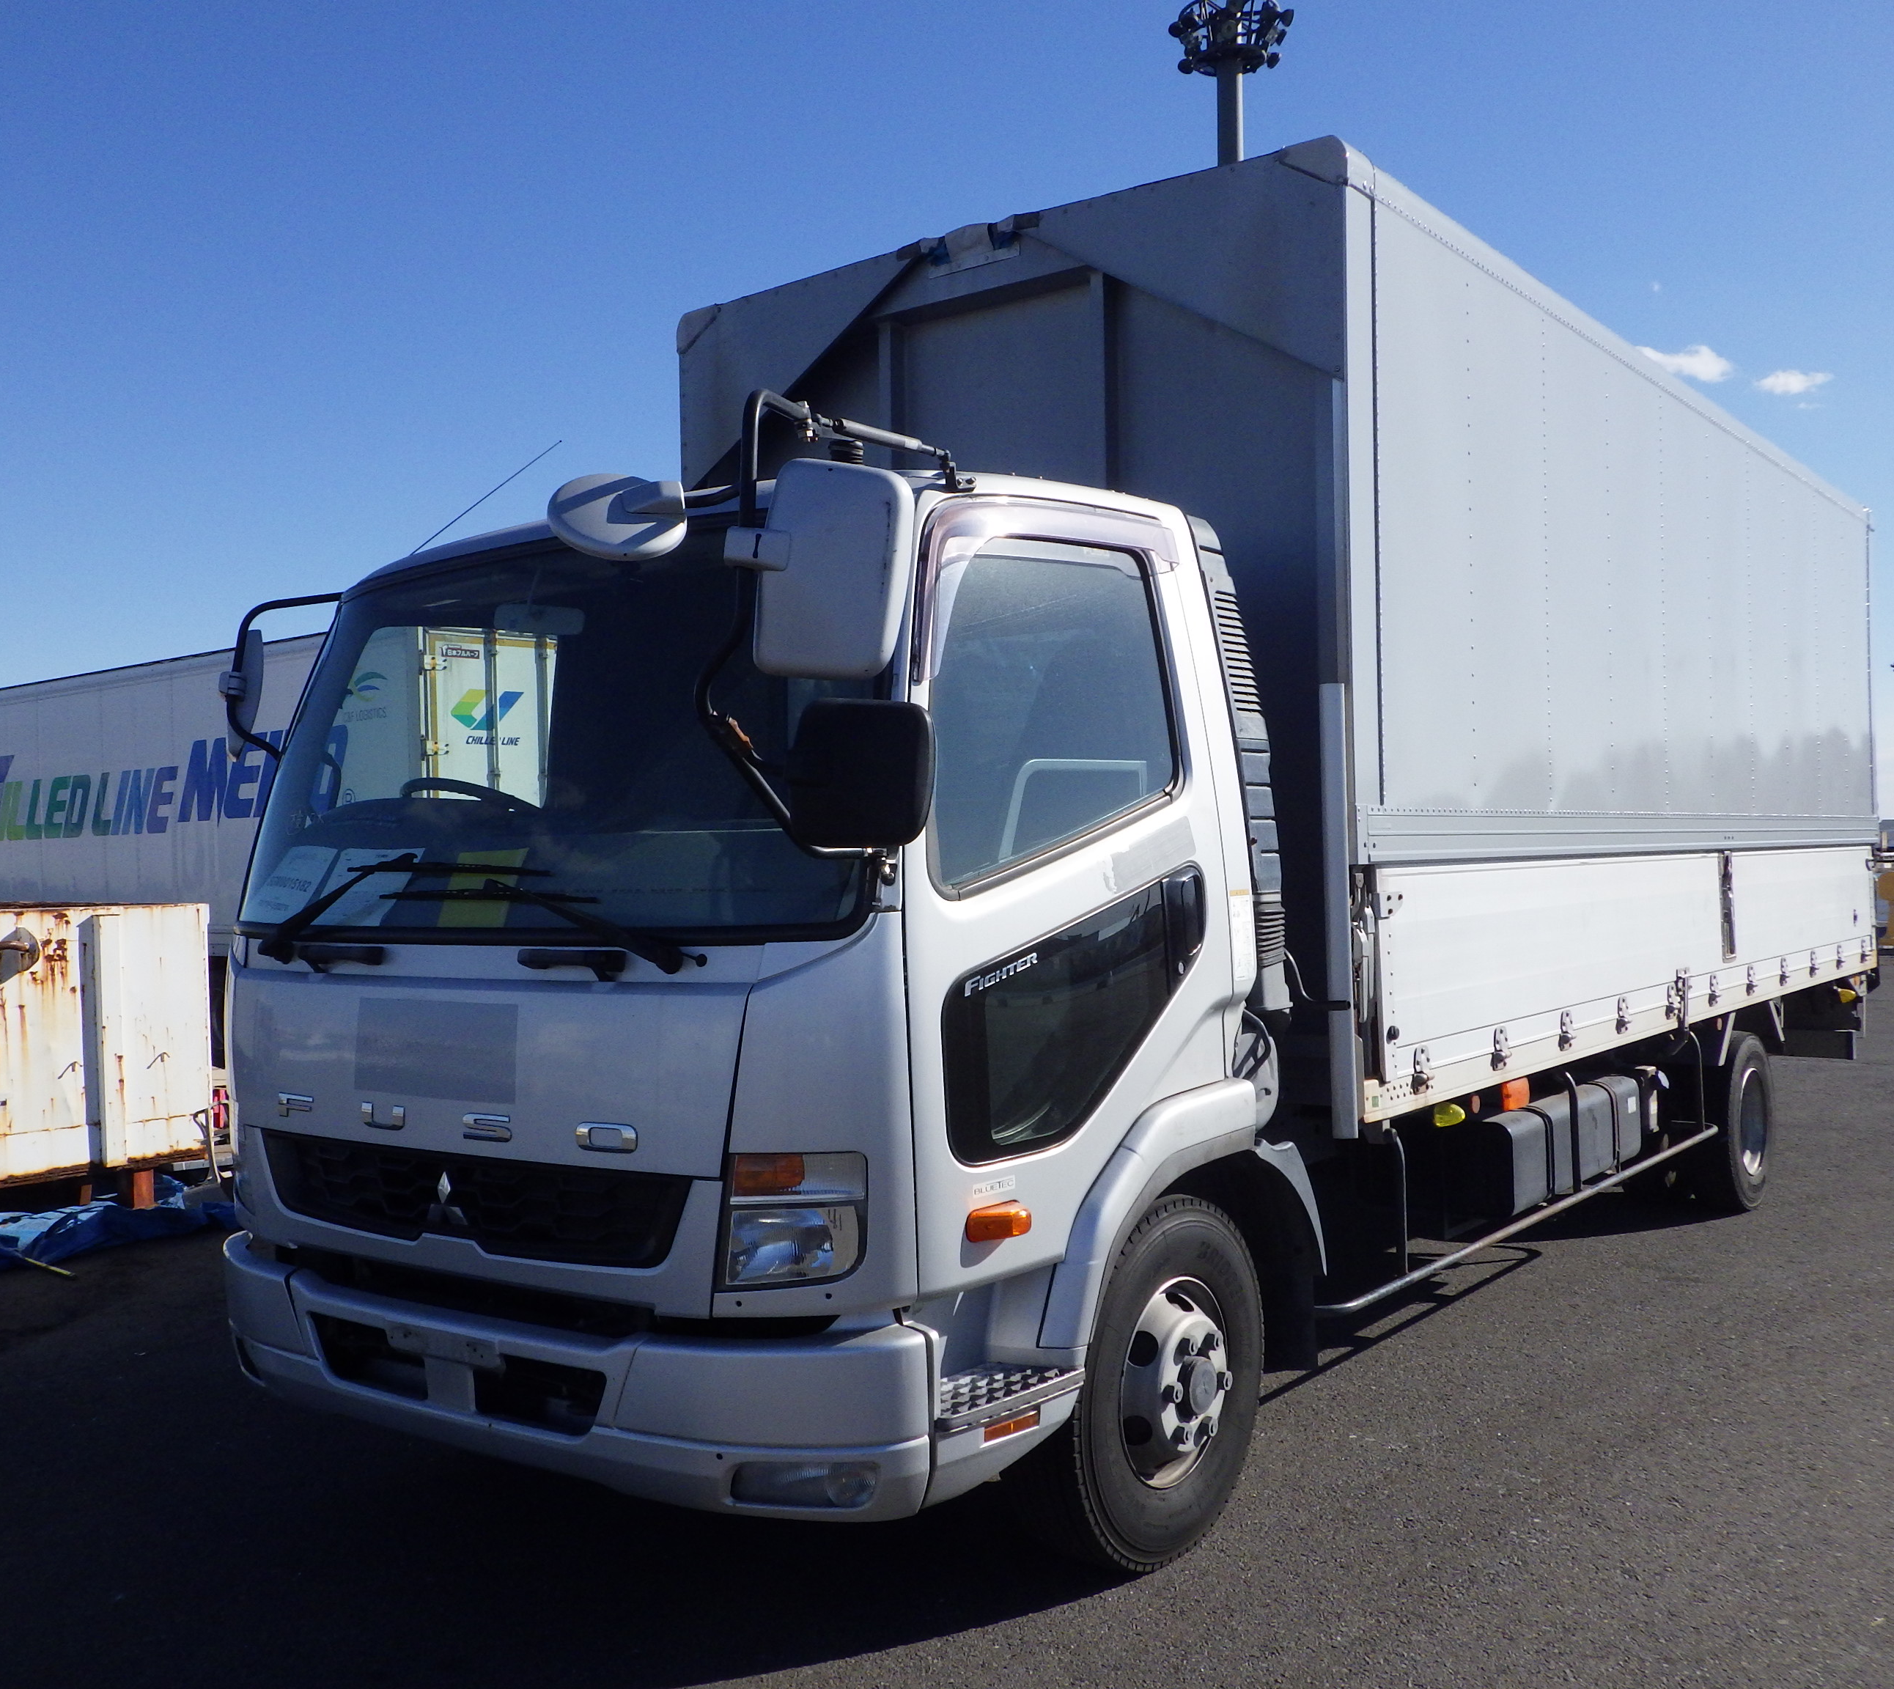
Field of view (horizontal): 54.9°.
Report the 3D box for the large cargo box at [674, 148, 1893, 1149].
[{"bbox_3d":[2.021,-0.537,7.788,2.353,2.462,6.449,-1,-1,37],"label":"large cargo box"}]

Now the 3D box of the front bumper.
[{"bbox_3d":[-0.910,1.078,3.877,2.140,0.360,0.460,-1,-1,37],"label":"front bumper"}]

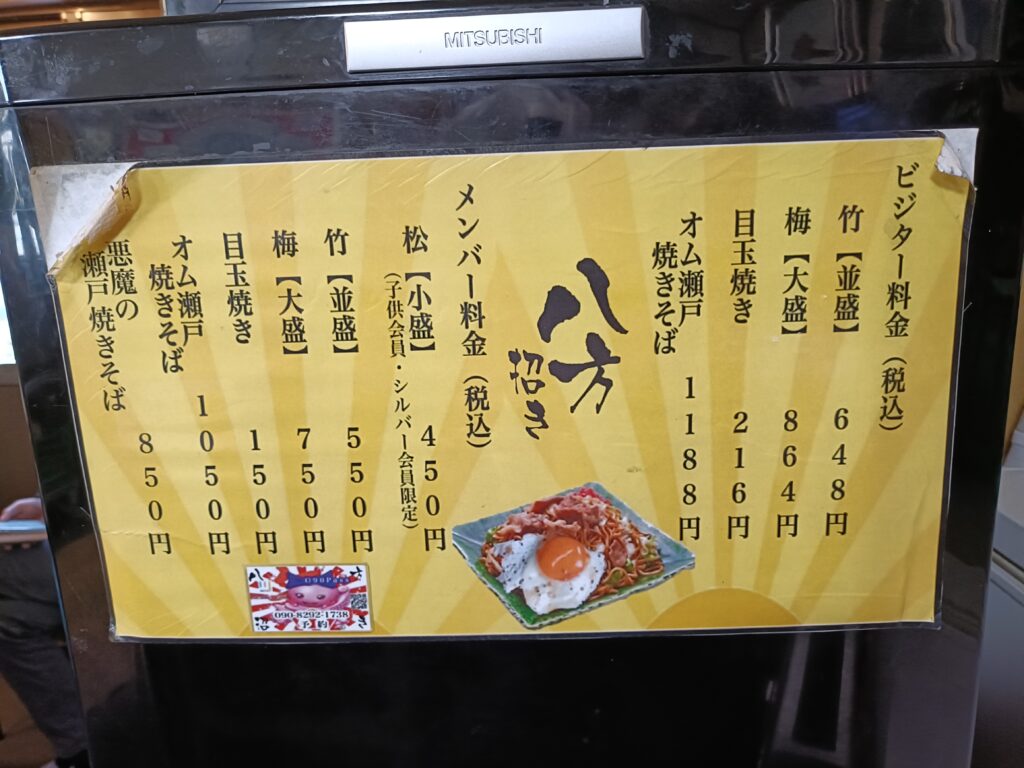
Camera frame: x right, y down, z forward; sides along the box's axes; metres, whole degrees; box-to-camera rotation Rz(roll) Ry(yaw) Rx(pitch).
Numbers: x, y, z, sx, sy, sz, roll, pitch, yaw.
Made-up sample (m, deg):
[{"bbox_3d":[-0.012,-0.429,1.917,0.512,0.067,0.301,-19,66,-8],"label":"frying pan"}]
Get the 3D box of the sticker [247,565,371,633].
[{"bbox_3d":[-0.107,0.115,0.394,0.064,0.038,0.002,-2,12,2],"label":"sticker"}]

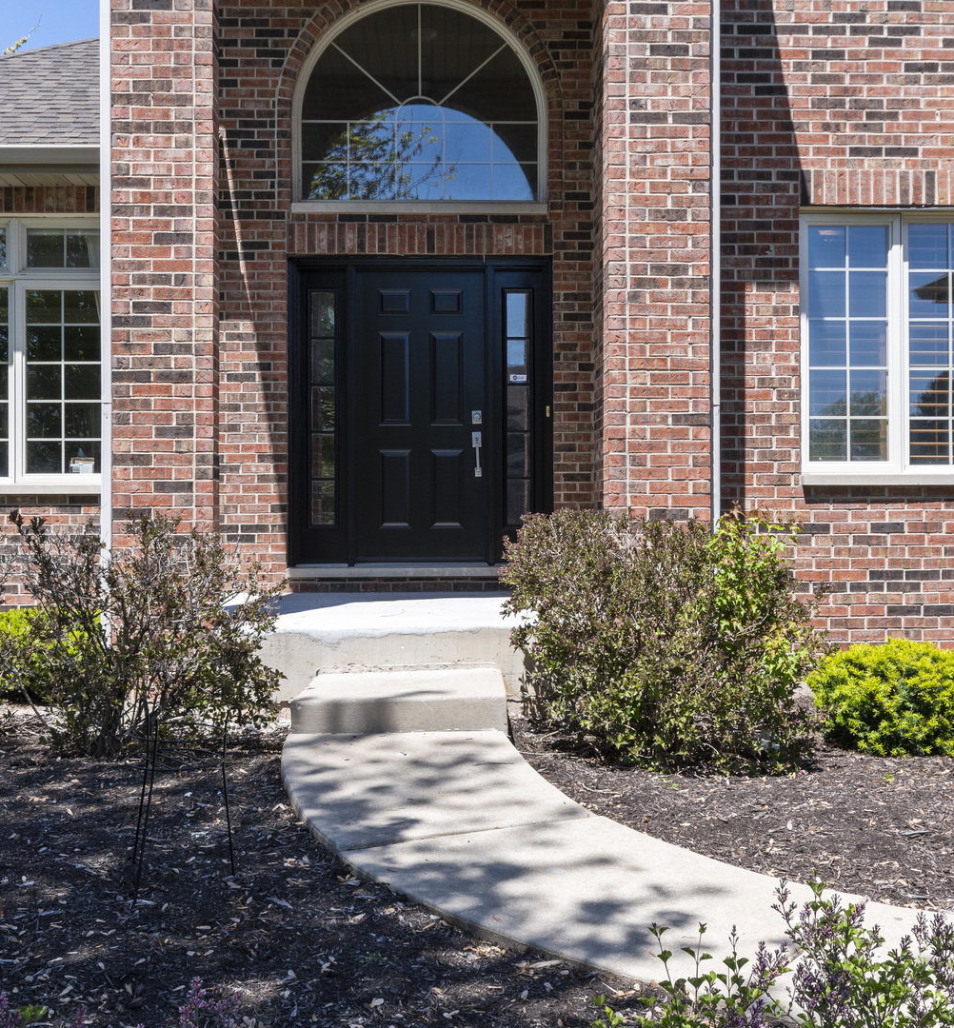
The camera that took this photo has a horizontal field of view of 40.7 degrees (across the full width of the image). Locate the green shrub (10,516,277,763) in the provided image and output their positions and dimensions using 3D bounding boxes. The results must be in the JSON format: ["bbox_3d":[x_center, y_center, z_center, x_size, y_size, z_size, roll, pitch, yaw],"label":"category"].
[{"bbox_3d":[-1.385,0.500,5.420,1.150,1.030,1.050,0,0,-1],"label":"green shrub"}]

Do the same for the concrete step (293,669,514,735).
[{"bbox_3d":[-0.330,0.857,5.850,0.910,0.155,0.880,0,0,-1],"label":"concrete step"}]

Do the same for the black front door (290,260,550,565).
[{"bbox_3d":[-0.387,-0.690,8.770,1.770,2.090,0.160,0,0,-1],"label":"black front door"}]

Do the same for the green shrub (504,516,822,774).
[{"bbox_3d":[0.785,0.500,5.420,1.360,1.040,1.150,0,0,-1],"label":"green shrub"}]

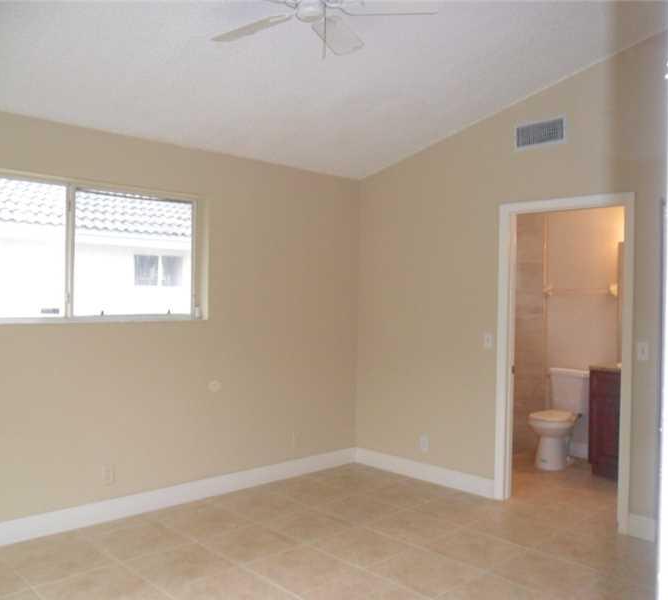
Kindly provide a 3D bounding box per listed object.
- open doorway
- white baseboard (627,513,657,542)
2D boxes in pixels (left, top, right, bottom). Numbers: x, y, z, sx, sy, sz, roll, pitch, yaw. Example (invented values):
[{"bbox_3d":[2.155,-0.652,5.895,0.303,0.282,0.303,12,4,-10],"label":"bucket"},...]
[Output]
[{"bbox_3d":[1.536,0.389,4.191,0.915,2.110,0.130,1,1,44],"label":"open doorway"},{"bbox_3d":[1.869,1.386,3.789,0.160,0.135,0.018,1,1,44],"label":"white baseboard"}]

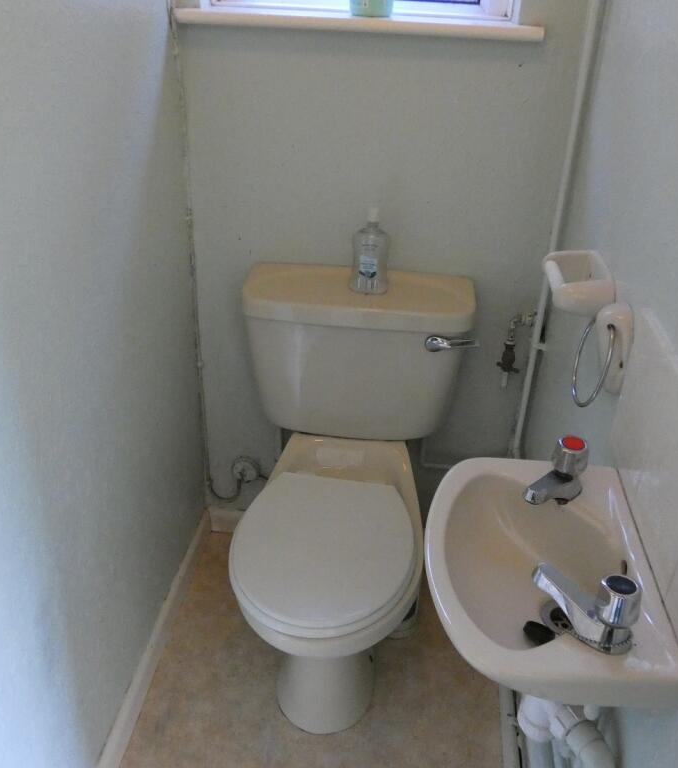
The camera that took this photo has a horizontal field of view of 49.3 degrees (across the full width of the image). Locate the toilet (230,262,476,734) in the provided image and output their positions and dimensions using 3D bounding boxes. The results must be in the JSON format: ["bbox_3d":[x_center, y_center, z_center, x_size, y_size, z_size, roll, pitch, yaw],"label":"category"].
[{"bbox_3d":[0.005,0.264,1.546,0.475,0.810,0.685,5,30,5],"label":"toilet"}]

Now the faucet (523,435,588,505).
[{"bbox_3d":[0.277,0.115,0.958,0.107,0.087,0.047,-19,36,-32],"label":"faucet"}]

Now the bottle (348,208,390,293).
[{"bbox_3d":[0.064,-0.273,1.496,0.077,0.177,0.050,7,30,8],"label":"bottle"}]

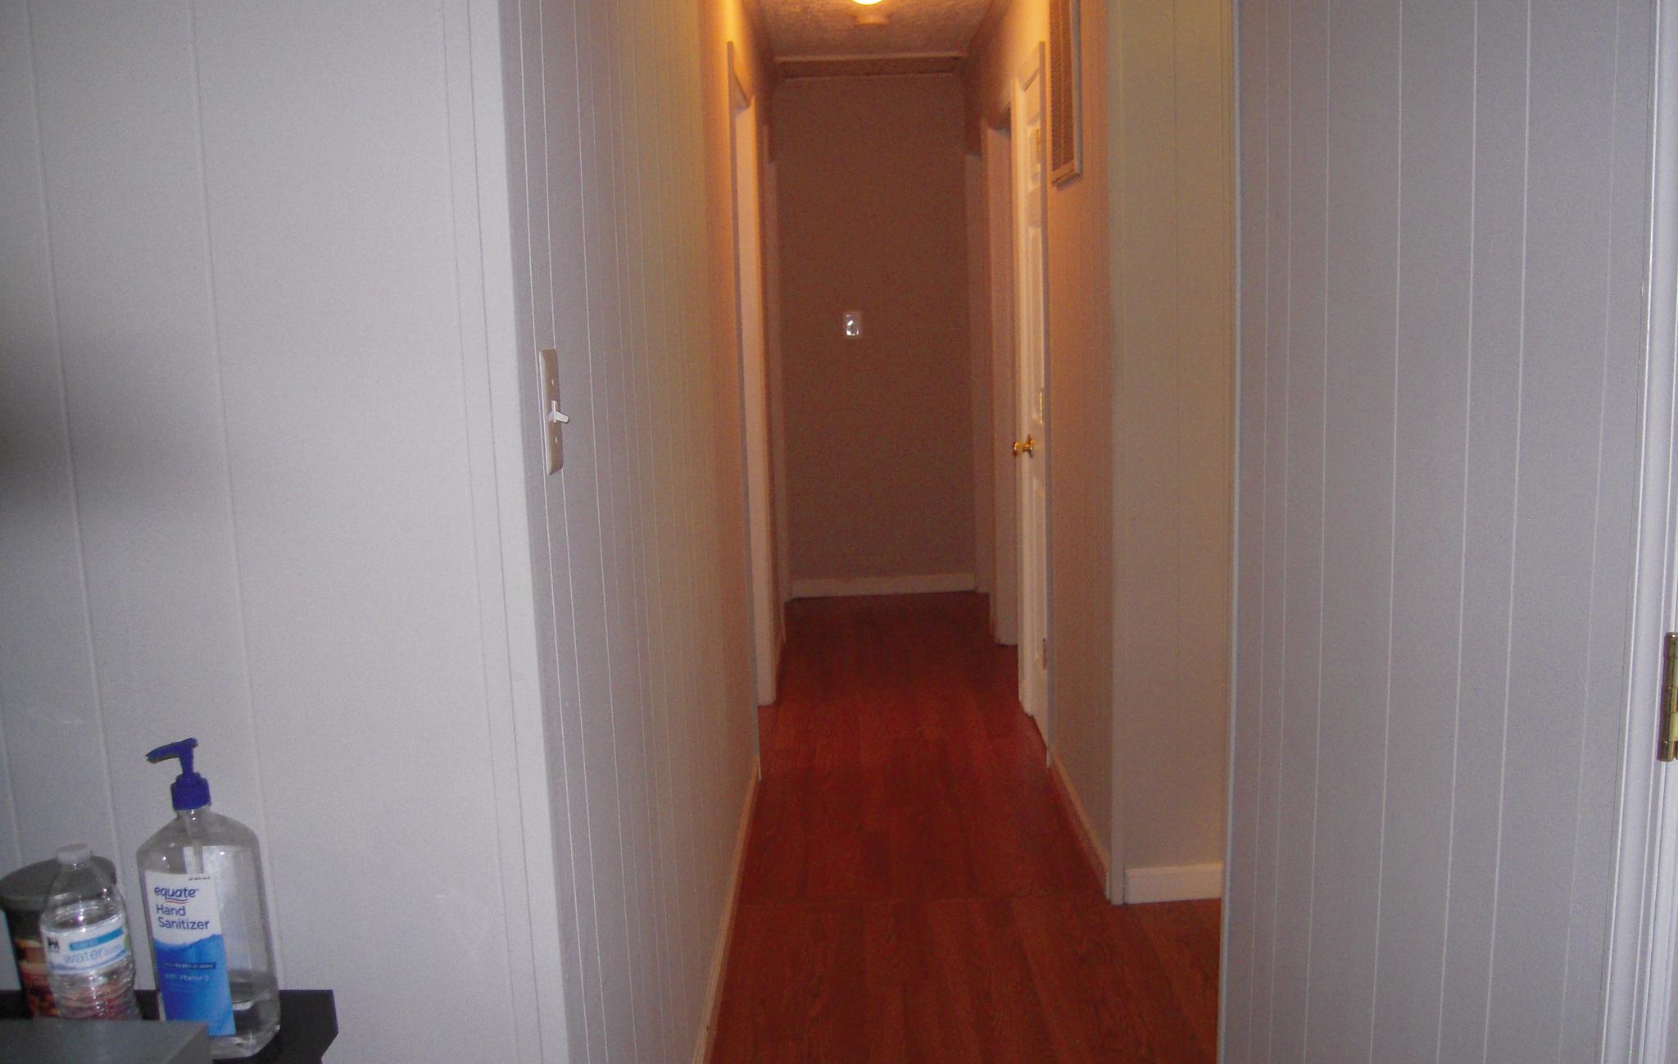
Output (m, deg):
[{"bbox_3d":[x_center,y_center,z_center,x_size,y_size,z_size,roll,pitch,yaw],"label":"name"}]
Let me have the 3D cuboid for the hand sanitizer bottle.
[{"bbox_3d":[-0.513,0.294,1.102,0.090,0.250,0.065,-2,10,0],"label":"hand sanitizer bottle"}]

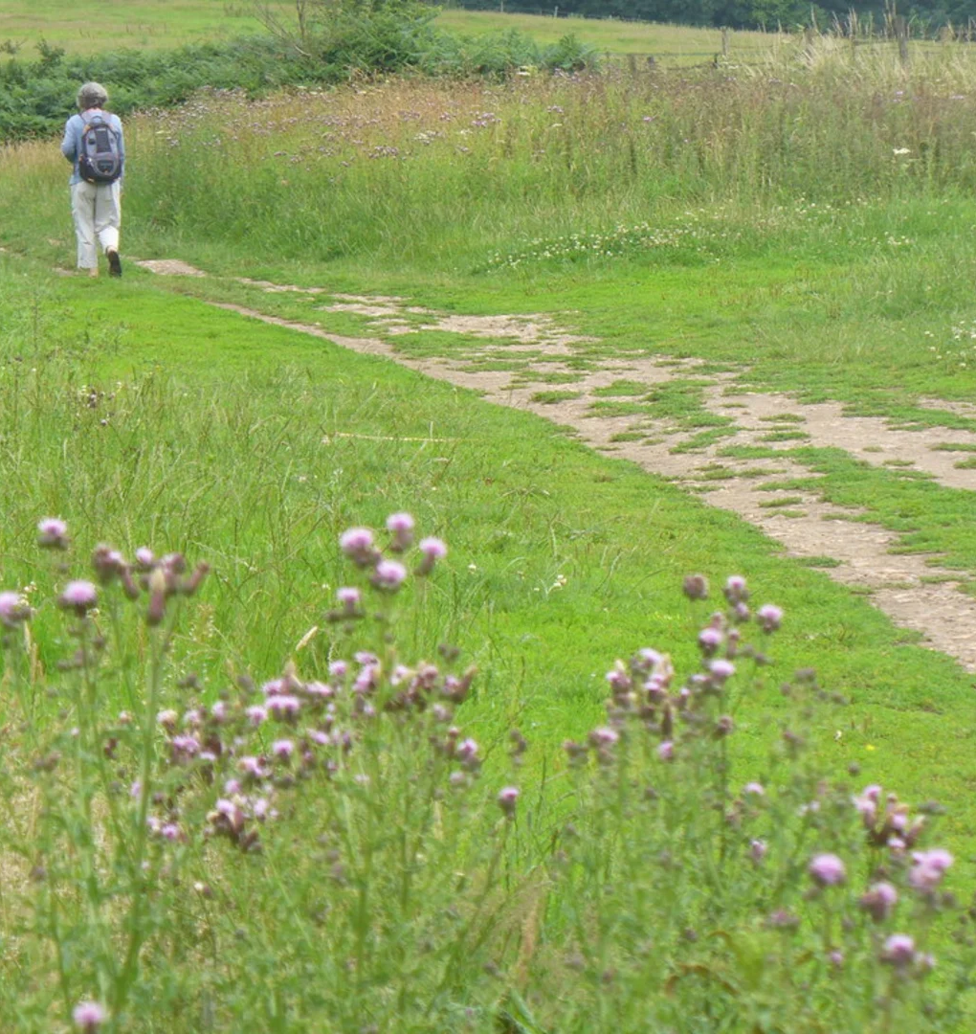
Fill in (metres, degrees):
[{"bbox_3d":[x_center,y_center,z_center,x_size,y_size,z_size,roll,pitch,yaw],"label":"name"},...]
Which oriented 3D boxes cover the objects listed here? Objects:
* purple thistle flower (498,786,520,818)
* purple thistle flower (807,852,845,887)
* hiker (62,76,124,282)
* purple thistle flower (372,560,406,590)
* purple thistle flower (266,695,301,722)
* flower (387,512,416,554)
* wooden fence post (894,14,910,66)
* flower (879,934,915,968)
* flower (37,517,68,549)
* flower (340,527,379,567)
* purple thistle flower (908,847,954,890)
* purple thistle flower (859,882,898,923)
[{"bbox_3d":[0.019,0.270,4.800,0.019,0.028,0.019,5,5,0],"label":"purple thistle flower"},{"bbox_3d":[0.228,0.238,3.400,0.025,0.024,0.025,0,12,0],"label":"purple thistle flower"},{"bbox_3d":[-3.372,-2.884,43.200,0.540,1.660,0.600,-1,5,-13],"label":"hiker"},{"bbox_3d":[-0.073,0.043,3.750,0.024,0.023,0.024,9,7,0],"label":"purple thistle flower"},{"bbox_3d":[-0.206,0.193,5.100,0.034,0.026,0.025,0,5,0],"label":"purple thistle flower"},{"bbox_3d":[-0.069,0.012,4.000,0.023,0.032,0.023,0,5,0],"label":"flower"},{"bbox_3d":[4.774,-5.231,58.000,0.115,1.150,0.115,-6,5,0],"label":"wooden fence post"},{"bbox_3d":[0.308,0.325,3.800,0.027,0.025,0.027,0,5,0],"label":"flower"},{"bbox_3d":[-0.344,0.013,4.000,0.024,0.026,0.024,0,5,0],"label":"flower"},{"bbox_3d":[-0.094,0.022,3.700,0.024,0.028,0.024,-18,6,0],"label":"flower"},{"bbox_3d":[0.298,0.236,3.400,0.029,0.028,0.025,6,6,0],"label":"purple thistle flower"},{"bbox_3d":[0.294,0.289,3.800,0.030,0.031,0.030,11,5,-1],"label":"purple thistle flower"}]

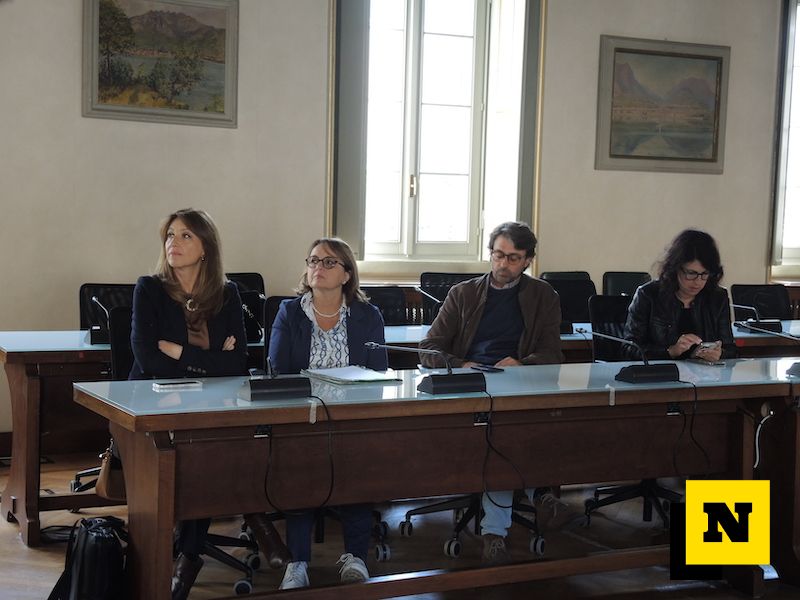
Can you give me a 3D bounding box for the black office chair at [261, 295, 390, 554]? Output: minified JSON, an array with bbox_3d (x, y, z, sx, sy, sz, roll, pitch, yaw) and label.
[{"bbox_3d":[-0.297,0.502,5.236,0.590,0.990,0.600,1,5,-12],"label":"black office chair"}]

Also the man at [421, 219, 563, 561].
[{"bbox_3d":[0.379,0.332,5.243,0.561,1.280,0.729,1,4,-3],"label":"man"}]

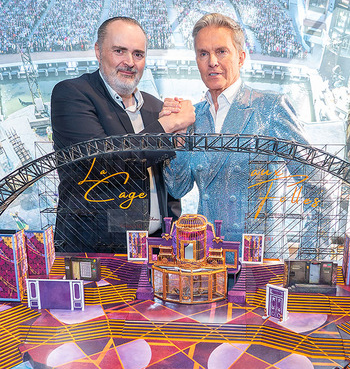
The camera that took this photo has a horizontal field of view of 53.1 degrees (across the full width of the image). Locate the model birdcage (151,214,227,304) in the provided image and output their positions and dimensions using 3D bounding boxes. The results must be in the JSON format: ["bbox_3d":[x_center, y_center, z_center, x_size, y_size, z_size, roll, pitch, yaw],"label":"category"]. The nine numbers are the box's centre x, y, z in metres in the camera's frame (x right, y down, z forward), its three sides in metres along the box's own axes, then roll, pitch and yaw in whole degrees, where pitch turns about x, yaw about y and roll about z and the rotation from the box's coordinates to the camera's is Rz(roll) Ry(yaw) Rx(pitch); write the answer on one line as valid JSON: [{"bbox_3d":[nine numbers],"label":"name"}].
[{"bbox_3d":[0.048,0.213,1.060,0.212,0.218,0.165,1,12,9],"label":"model birdcage"}]

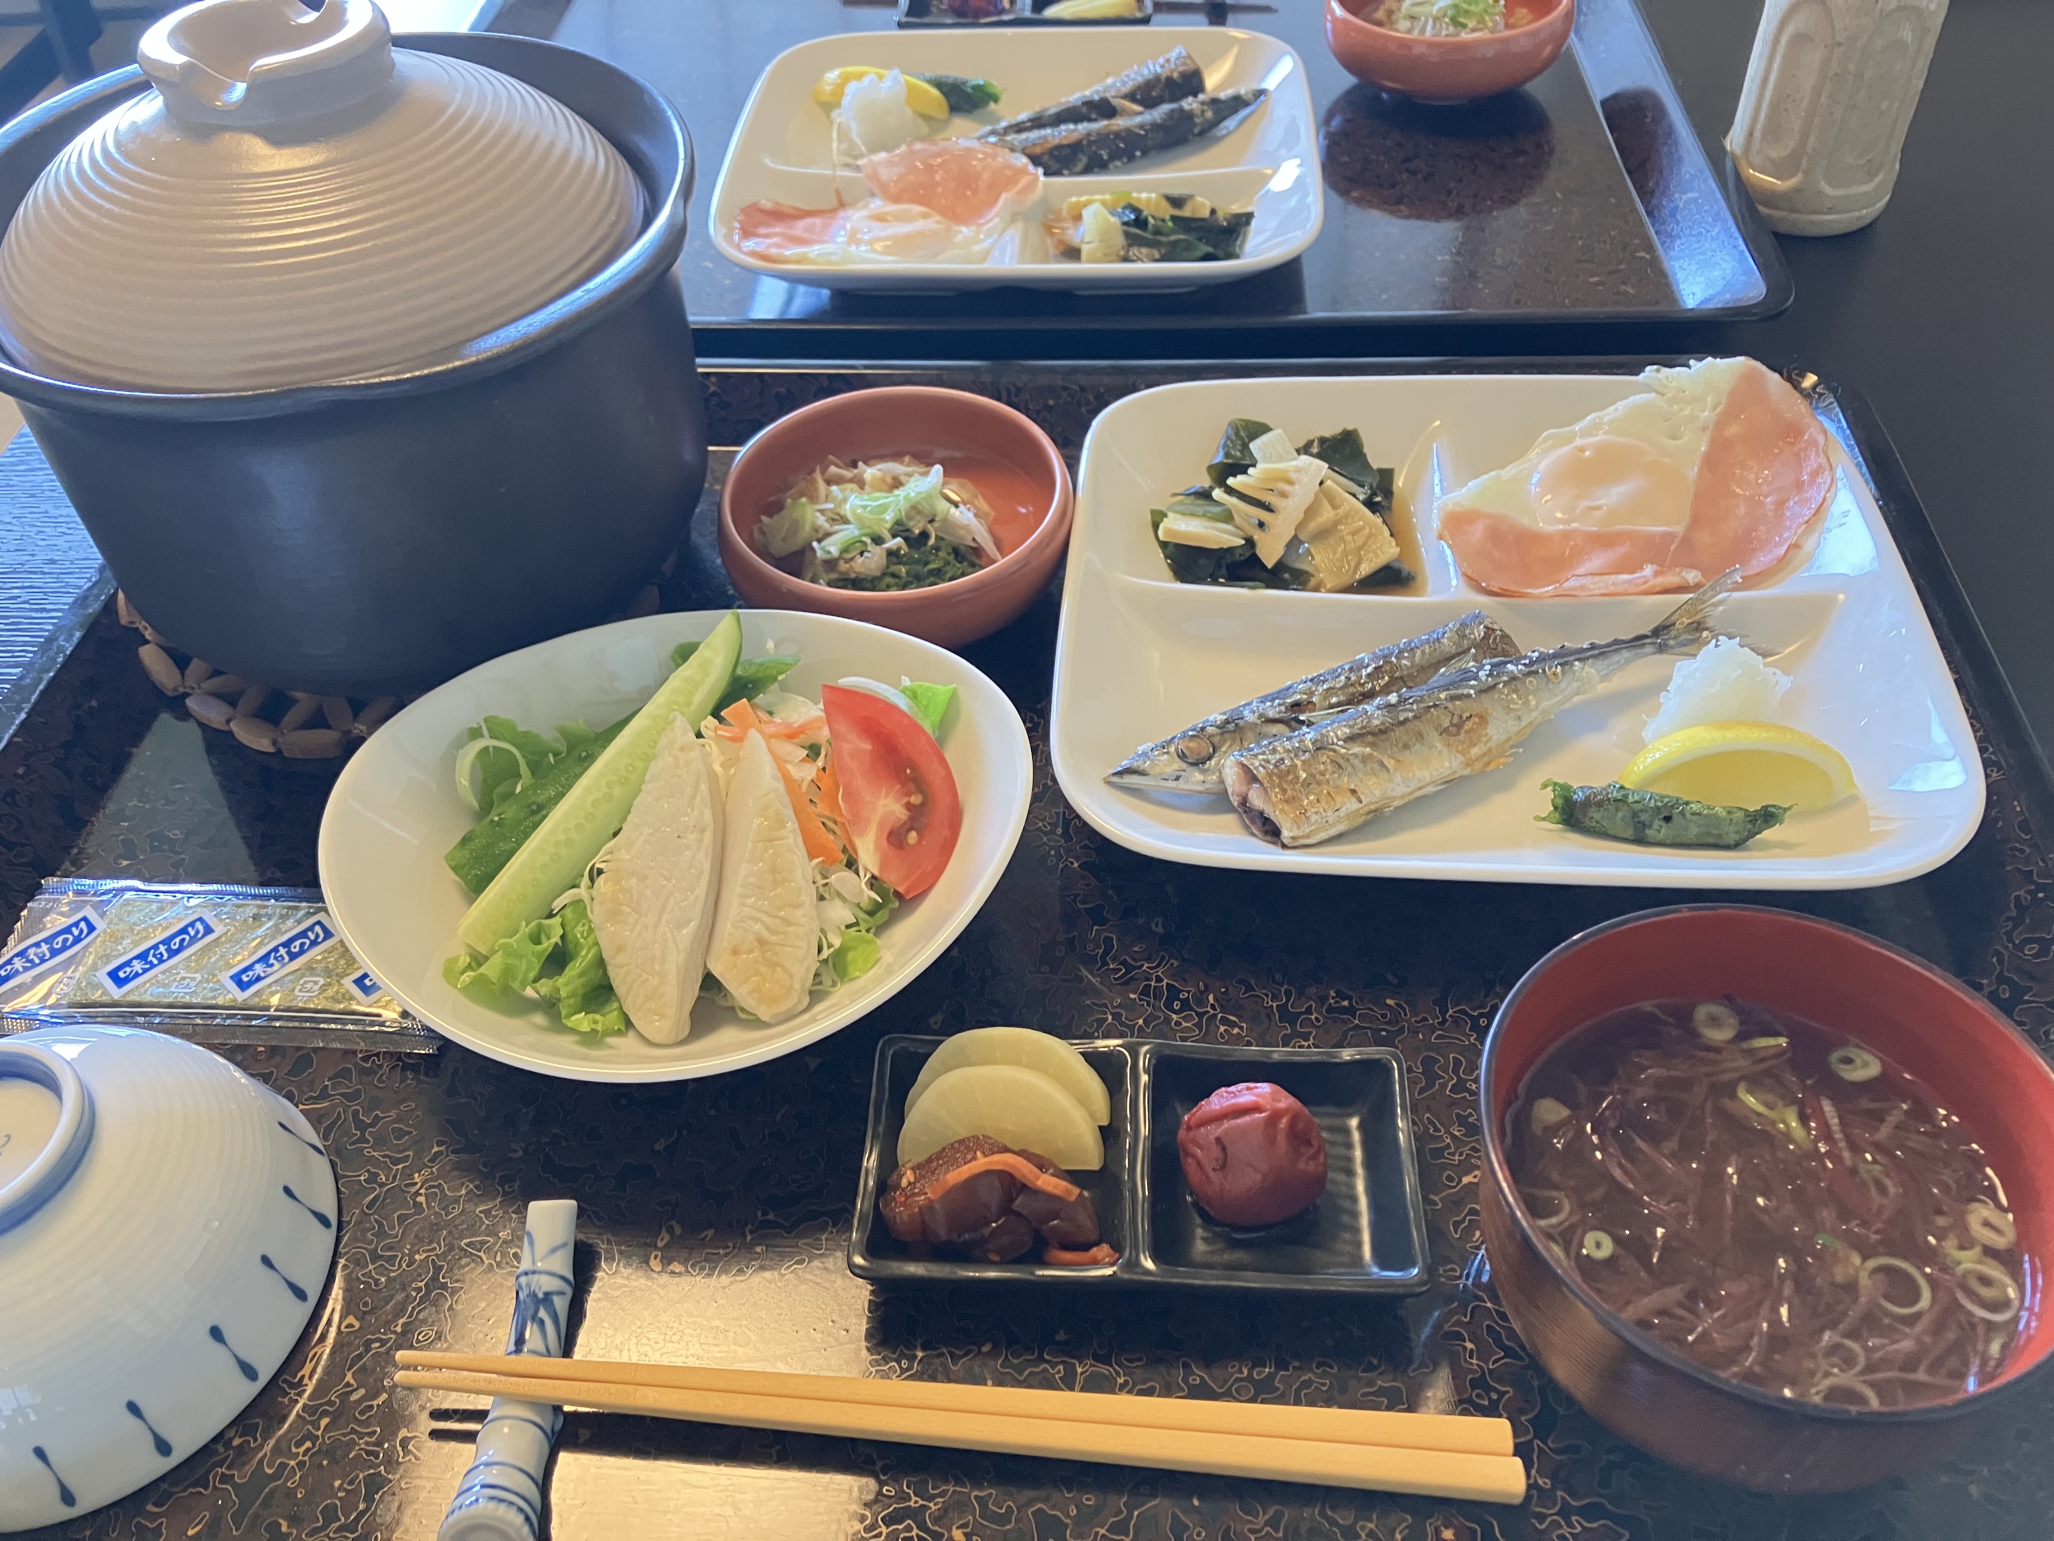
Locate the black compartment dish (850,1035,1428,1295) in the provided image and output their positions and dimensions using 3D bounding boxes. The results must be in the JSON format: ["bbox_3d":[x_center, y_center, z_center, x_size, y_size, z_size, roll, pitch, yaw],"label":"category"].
[{"bbox_3d":[0.026,0.097,0.394,0.129,0.021,0.064,1,47,3],"label":"black compartment dish"}]

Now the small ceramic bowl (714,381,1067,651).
[{"bbox_3d":[-0.043,-0.082,0.550,0.116,0.040,0.116,-1,47,1],"label":"small ceramic bowl"}]

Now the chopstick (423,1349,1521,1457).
[{"bbox_3d":[-0.018,0.136,0.360,0.243,0.007,0.009,3,47,2],"label":"chopstick"}]

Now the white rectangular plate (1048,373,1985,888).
[{"bbox_3d":[0.141,-0.050,0.522,0.259,0.024,0.234,2,47,5],"label":"white rectangular plate"}]

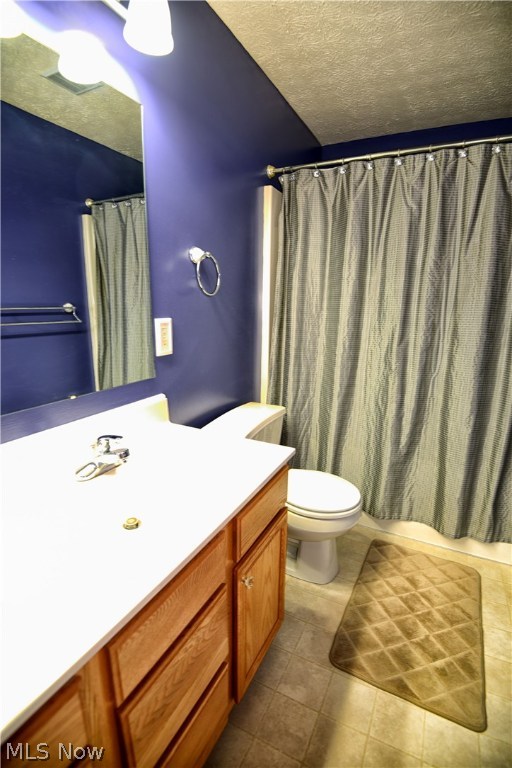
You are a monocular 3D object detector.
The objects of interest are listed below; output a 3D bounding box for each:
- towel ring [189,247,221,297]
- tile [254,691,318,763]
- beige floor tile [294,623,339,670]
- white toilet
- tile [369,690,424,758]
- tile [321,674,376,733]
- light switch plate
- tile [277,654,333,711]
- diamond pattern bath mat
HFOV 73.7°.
[{"bbox_3d":[-0.206,-0.468,1.462,0.070,0.195,0.155,8,15,27],"label":"towel ring"},{"bbox_3d":[0.100,1.061,1.061,0.150,0.008,0.150,8,15,27],"label":"tile"},{"bbox_3d":[0.240,1.006,1.307,0.150,0.008,0.150,8,15,27],"label":"beige floor tile"},{"bbox_3d":[0.160,0.540,1.710,0.700,0.710,0.450,8,15,27],"label":"white toilet"},{"bbox_3d":[0.446,1.066,1.071,0.150,0.008,0.150,8,15,27],"label":"tile"},{"bbox_3d":[0.310,1.050,1.127,0.150,0.008,0.150,8,15,27],"label":"tile"},{"bbox_3d":[-0.352,-0.183,1.321,0.010,0.138,0.089,8,15,27],"label":"light switch plate"},{"bbox_3d":[0.171,1.034,1.184,0.150,0.008,0.150,8,15,27],"label":"tile"},{"bbox_3d":[0.681,0.963,1.476,0.515,0.016,0.775,8,15,27],"label":"diamond pattern bath mat"}]

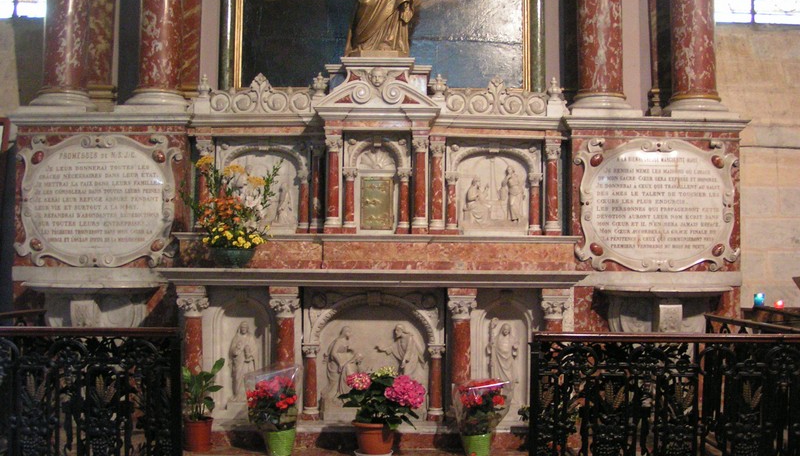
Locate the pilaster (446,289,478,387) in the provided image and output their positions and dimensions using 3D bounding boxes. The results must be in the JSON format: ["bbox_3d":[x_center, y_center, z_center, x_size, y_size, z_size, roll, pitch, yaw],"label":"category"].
[{"bbox_3d":[0.366,0.746,5.137,0.175,0.779,0.160,1,-3,0],"label":"pilaster"}]

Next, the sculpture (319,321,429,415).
[{"bbox_3d":[-0.152,0.799,5.050,0.636,0.561,0.080,0,-3,0],"label":"sculpture"}]

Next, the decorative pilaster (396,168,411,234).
[{"bbox_3d":[0.026,-0.172,5.685,0.097,0.428,0.090,1,-3,0],"label":"decorative pilaster"}]

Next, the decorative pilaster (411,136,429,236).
[{"bbox_3d":[0.117,-0.262,5.287,0.108,0.600,0.108,0,-3,0],"label":"decorative pilaster"}]

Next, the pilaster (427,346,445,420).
[{"bbox_3d":[0.215,0.909,5.165,0.106,0.444,0.105,1,-2,0],"label":"pilaster"}]

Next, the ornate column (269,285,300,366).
[{"bbox_3d":[-0.665,0.729,5.064,0.182,0.780,0.180,1,-2,0],"label":"ornate column"}]

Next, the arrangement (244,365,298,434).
[{"bbox_3d":[-0.703,0.941,4.805,0.295,0.364,0.270,1,-2,0],"label":"arrangement"}]

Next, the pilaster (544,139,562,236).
[{"bbox_3d":[0.955,-0.252,5.463,0.112,0.608,0.112,0,-3,0],"label":"pilaster"}]

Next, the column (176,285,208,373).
[{"bbox_3d":[-1.195,0.721,5.065,0.182,0.786,0.180,1,-2,0],"label":"column"}]

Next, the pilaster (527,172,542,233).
[{"bbox_3d":[0.882,-0.161,5.761,0.105,0.408,0.092,1,-3,0],"label":"pilaster"}]

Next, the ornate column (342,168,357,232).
[{"bbox_3d":[-0.308,-0.174,5.365,0.085,0.402,0.085,0,-3,0],"label":"ornate column"}]

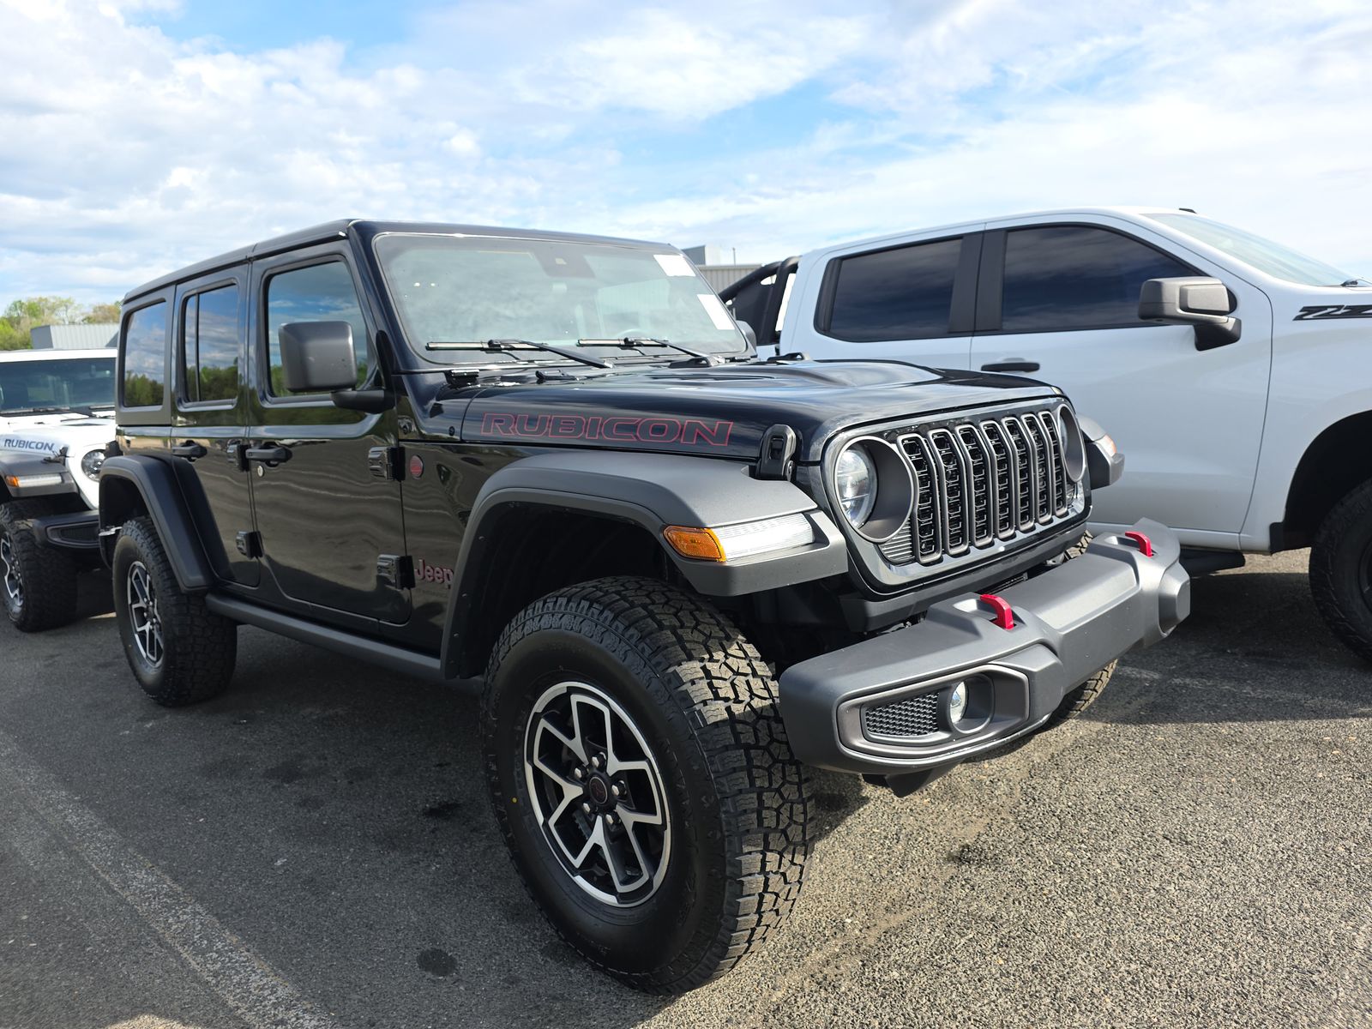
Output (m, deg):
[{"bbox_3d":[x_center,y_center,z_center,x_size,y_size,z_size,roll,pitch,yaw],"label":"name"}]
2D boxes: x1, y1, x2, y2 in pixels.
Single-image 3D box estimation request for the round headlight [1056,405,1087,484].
[{"bbox_3d":[1.036,-0.193,2.520,0.110,0.220,0.220,4,11,44],"label":"round headlight"}]

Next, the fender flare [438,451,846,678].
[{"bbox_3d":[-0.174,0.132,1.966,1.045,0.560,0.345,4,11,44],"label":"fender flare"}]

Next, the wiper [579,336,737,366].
[{"bbox_3d":[-0.082,-0.558,3.159,0.115,0.110,0.700,4,11,44],"label":"wiper"}]

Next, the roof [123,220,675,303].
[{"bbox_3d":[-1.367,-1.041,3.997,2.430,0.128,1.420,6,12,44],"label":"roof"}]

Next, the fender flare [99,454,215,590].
[{"bbox_3d":[-2.295,0.000,3.885,1.150,0.515,0.150,4,11,44],"label":"fender flare"}]

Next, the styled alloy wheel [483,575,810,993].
[{"bbox_3d":[-0.120,0.560,1.974,0.280,0.825,0.830,-11,11,-44],"label":"styled alloy wheel"}]

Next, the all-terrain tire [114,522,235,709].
[{"bbox_3d":[-2.276,0.414,4.053,0.830,0.830,0.290,4,11,44],"label":"all-terrain tire"}]

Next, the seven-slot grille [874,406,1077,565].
[{"bbox_3d":[0.717,-0.081,2.157,0.090,0.295,0.840,-5,5,45],"label":"seven-slot grille"}]

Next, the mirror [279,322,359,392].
[{"bbox_3d":[-1.001,-0.438,2.499,0.110,0.180,0.195,4,11,44],"label":"mirror"}]

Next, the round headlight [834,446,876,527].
[{"bbox_3d":[0.342,-0.052,1.831,0.100,0.195,0.195,4,11,44],"label":"round headlight"}]

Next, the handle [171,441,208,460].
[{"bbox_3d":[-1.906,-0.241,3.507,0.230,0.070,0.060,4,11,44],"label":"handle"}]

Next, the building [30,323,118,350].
[{"bbox_3d":[-30.063,-6.907,50.523,5.500,6.410,9.000,4,11,44],"label":"building"}]

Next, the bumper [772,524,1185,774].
[{"bbox_3d":[0.844,0.241,2.083,0.285,0.270,1.700,4,11,44],"label":"bumper"}]

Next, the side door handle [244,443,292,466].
[{"bbox_3d":[-1.371,-0.197,3.003,0.285,0.078,0.065,4,11,44],"label":"side door handle"}]

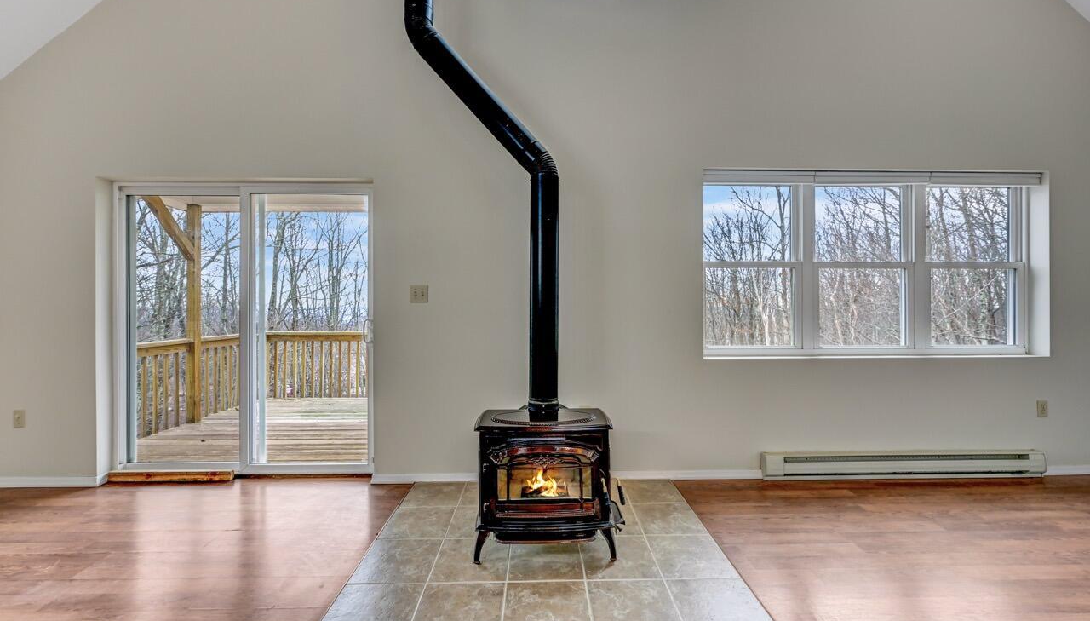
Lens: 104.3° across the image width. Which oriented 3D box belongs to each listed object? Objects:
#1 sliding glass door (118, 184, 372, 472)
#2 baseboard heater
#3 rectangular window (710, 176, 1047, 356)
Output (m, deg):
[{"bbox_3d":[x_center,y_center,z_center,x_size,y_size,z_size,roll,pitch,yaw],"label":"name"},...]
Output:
[{"bbox_3d":[-2.015,0.132,2.893,1.762,1.970,0.099,0,0,-1],"label":"sliding glass door"},{"bbox_3d":[2.364,1.019,2.804,1.849,0.170,0.071,0,0,-1],"label":"baseboard heater"},{"bbox_3d":[2.221,-0.304,2.916,2.336,1.243,0.114,0,0,-1],"label":"rectangular window"}]

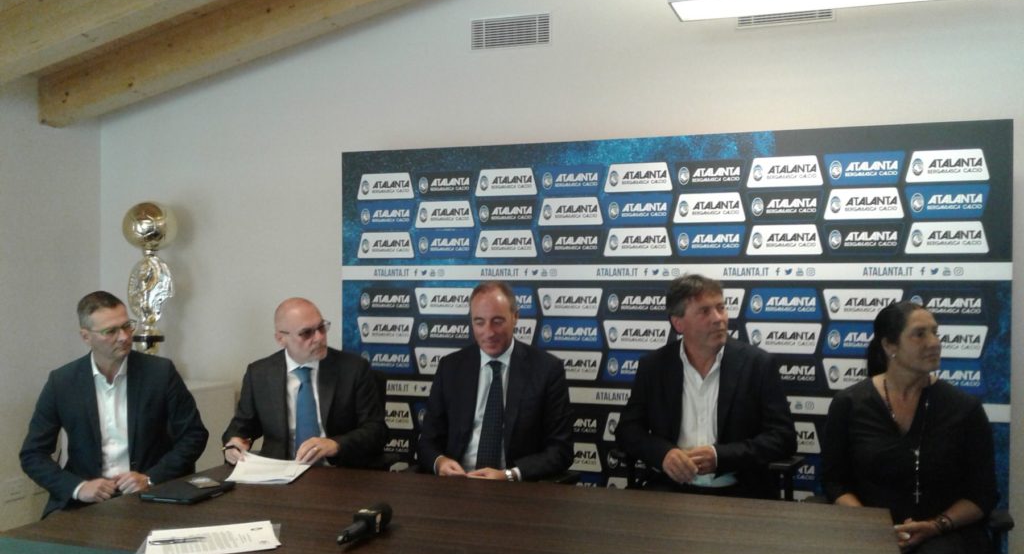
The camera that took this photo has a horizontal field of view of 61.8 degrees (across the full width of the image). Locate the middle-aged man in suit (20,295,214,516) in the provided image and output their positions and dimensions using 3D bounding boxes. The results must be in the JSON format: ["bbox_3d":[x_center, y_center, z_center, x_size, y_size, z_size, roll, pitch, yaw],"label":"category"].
[{"bbox_3d":[-1.272,0.713,2.763,0.580,1.322,0.760,0,0,-31],"label":"middle-aged man in suit"}]

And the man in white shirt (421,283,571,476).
[{"bbox_3d":[-0.096,0.694,2.791,0.530,1.354,0.780,0,0,16],"label":"man in white shirt"}]

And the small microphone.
[{"bbox_3d":[-0.366,0.613,2.141,0.056,0.056,0.210,0,6,25],"label":"small microphone"}]

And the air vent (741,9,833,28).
[{"bbox_3d":[1.183,-1.171,3.702,0.403,0.155,0.030,0,0,18],"label":"air vent"}]

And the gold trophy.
[{"bbox_3d":[-1.801,0.058,4.250,0.260,0.852,0.250,0,0,-23],"label":"gold trophy"}]

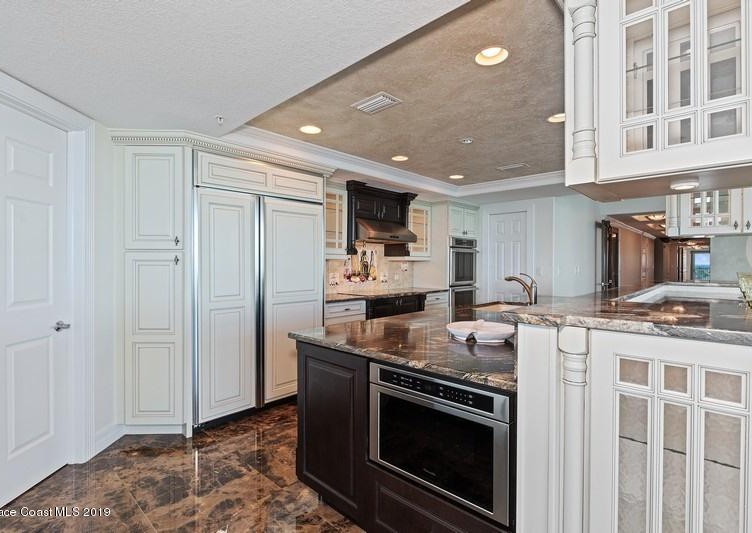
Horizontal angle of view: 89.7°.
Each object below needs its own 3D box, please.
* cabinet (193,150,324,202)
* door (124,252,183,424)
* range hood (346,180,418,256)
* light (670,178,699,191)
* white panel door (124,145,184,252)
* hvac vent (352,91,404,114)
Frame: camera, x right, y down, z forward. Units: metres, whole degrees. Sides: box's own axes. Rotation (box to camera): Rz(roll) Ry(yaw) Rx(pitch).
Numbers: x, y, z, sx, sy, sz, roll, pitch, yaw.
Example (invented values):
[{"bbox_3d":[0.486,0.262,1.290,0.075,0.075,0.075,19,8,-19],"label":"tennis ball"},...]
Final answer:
[{"bbox_3d":[-1.150,-0.744,3.463,0.610,0.255,1.190,0,0,43],"label":"cabinet"},{"bbox_3d":[-1.667,0.541,2.850,0.440,1.298,0.025,0,0,-2],"label":"door"},{"bbox_3d":[0.007,-0.551,4.776,0.600,0.830,1.240,0,0,43],"label":"range hood"},{"bbox_3d":[0.838,-0.217,1.023,0.065,0.018,0.065,0,0,43],"label":"light"},{"bbox_3d":[-1.663,-0.515,2.844,0.441,0.770,0.025,0,0,-2],"label":"white panel door"},{"bbox_3d":[0.004,-1.086,2.543,0.312,0.020,0.207,0,0,43],"label":"hvac vent"}]

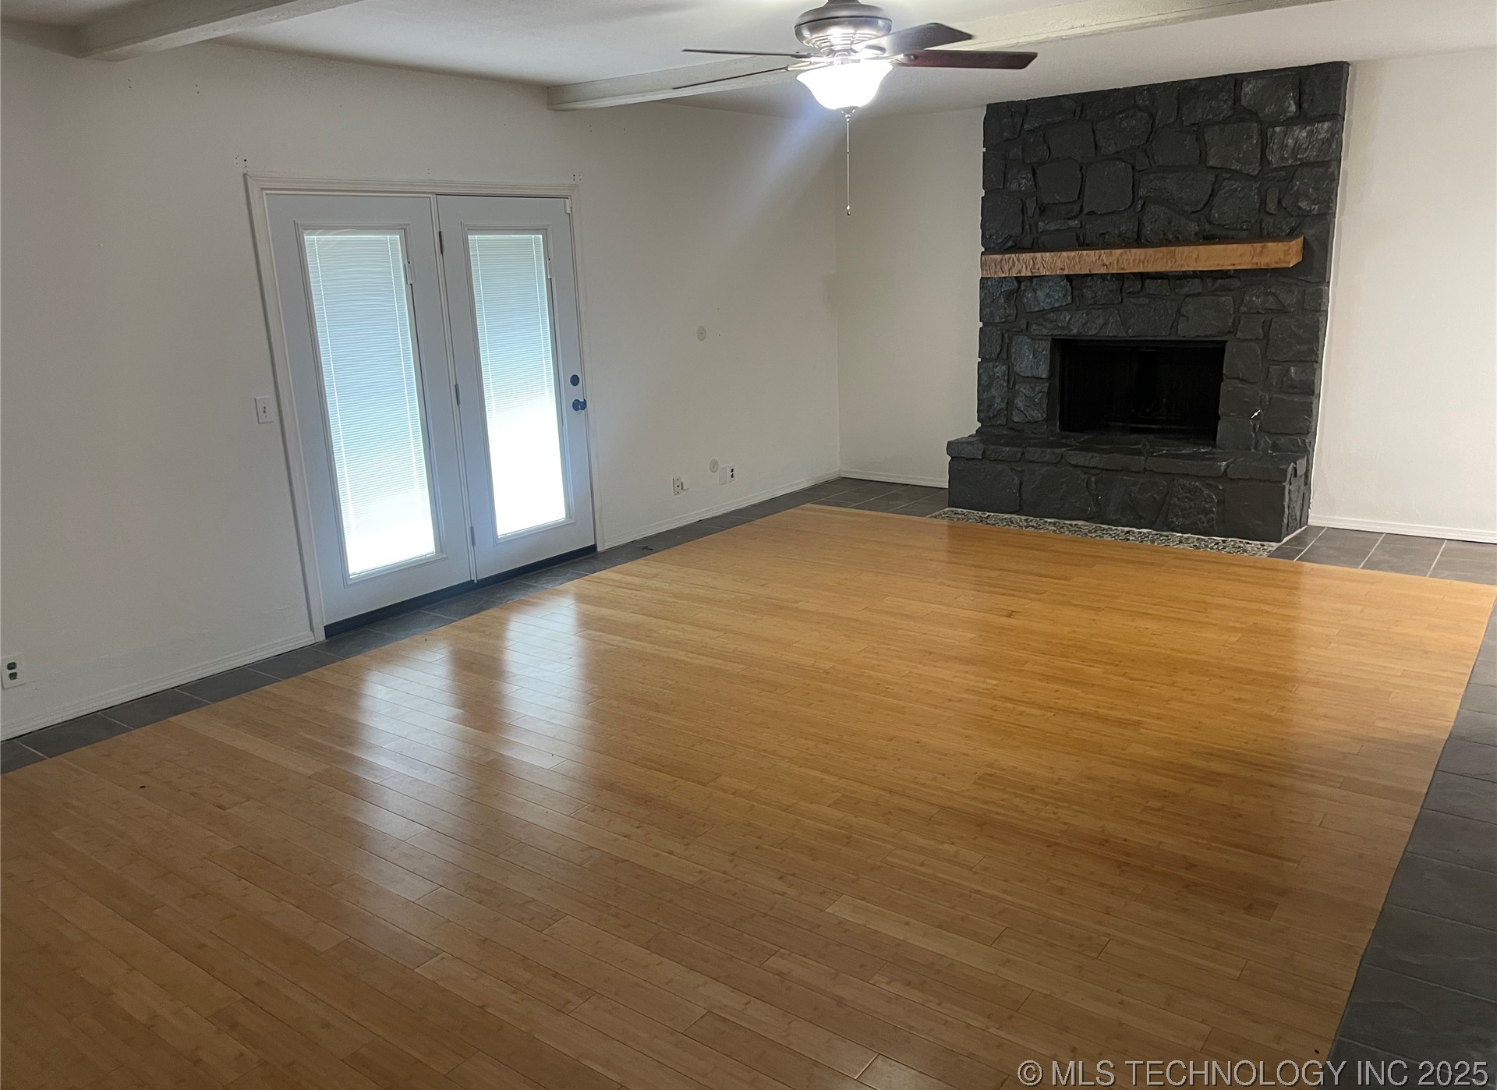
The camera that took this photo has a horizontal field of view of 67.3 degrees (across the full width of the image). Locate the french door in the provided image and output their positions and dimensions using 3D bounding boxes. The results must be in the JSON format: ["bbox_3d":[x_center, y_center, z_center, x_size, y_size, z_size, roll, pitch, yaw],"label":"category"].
[{"bbox_3d":[-1.520,-0.765,5.854,0.101,2.002,1.819,9,18,37],"label":"french door"}]

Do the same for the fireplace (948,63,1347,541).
[{"bbox_3d":[2.305,-1.432,6.854,2.119,2.579,0.561,9,18,37],"label":"fireplace"}]

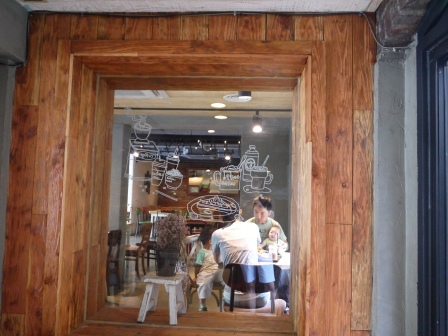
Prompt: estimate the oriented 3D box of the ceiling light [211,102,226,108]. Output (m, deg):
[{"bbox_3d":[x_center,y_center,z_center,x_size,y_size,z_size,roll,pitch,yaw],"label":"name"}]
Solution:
[{"bbox_3d":[-0.063,-0.777,4.761,0.165,0.045,0.165,1,-4,3],"label":"ceiling light"}]

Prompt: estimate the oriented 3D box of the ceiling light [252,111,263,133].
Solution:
[{"bbox_3d":[0.417,-0.578,4.830,0.119,0.267,0.130,1,-4,3],"label":"ceiling light"}]

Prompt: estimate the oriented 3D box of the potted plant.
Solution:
[{"bbox_3d":[-0.282,0.404,2.063,0.158,0.315,0.155,1,-4,3],"label":"potted plant"}]

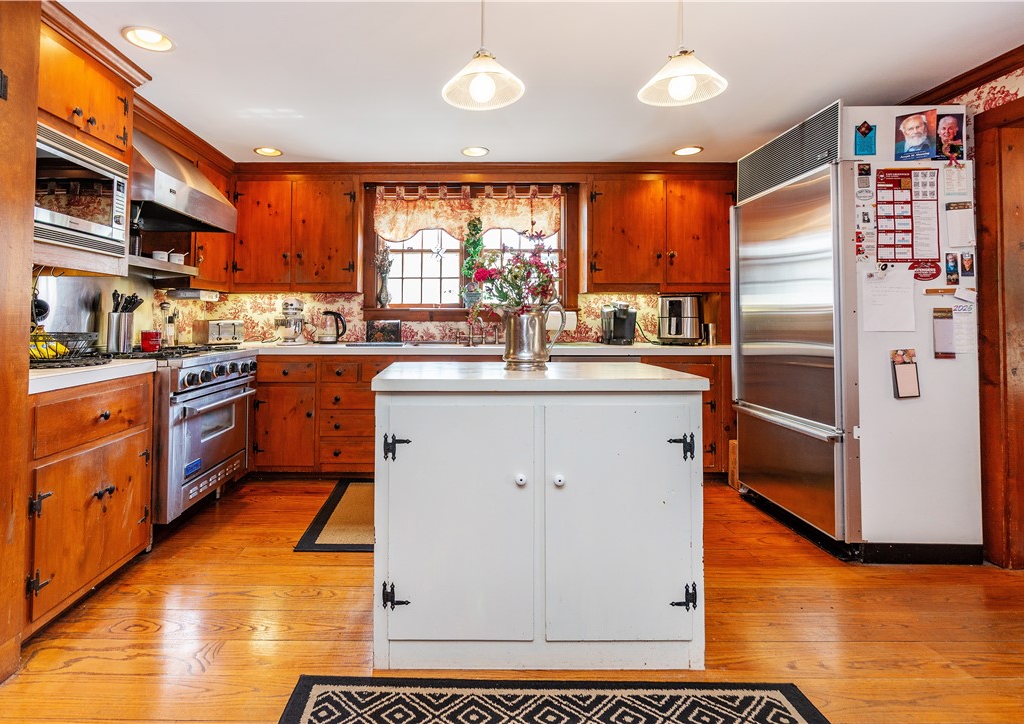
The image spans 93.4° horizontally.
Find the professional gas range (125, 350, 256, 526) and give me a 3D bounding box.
[{"bbox_3d":[-2.065,0.375,2.800,0.700,0.930,0.910,0,3,-6],"label":"professional gas range"}]

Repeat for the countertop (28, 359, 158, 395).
[{"bbox_3d":[-2.000,0.047,1.950,0.630,0.050,0.760,0,3,-6],"label":"countertop"}]

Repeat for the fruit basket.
[{"bbox_3d":[-1.862,-0.062,1.980,0.290,0.110,0.290,0,2,-6],"label":"fruit basket"}]

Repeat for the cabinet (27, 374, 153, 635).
[{"bbox_3d":[-1.995,0.495,1.950,0.580,0.860,0.740,0,3,-6],"label":"cabinet"}]

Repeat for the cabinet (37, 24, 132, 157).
[{"bbox_3d":[-2.020,-1.080,1.925,0.500,0.340,0.680,0,3,-6],"label":"cabinet"}]

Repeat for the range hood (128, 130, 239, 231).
[{"bbox_3d":[-1.988,-0.991,2.630,0.600,0.440,0.820,0,2,-6],"label":"range hood"}]

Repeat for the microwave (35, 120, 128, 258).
[{"bbox_3d":[-1.886,-0.647,1.890,0.400,0.405,0.530,0,2,-6],"label":"microwave"}]

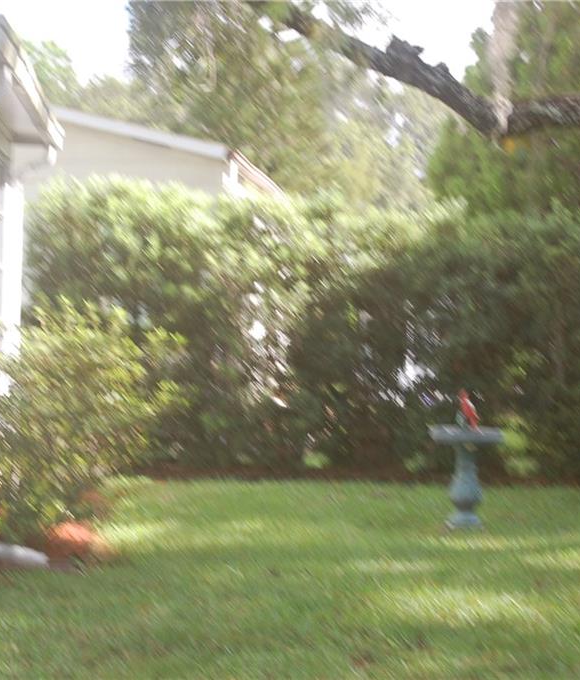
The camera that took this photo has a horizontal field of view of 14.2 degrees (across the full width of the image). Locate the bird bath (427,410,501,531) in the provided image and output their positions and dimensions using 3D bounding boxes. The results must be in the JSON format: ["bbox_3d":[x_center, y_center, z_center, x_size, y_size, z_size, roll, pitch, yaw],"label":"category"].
[{"bbox_3d":[1.171,0.902,15.500,0.475,0.700,0.475,0,-1,0],"label":"bird bath"}]

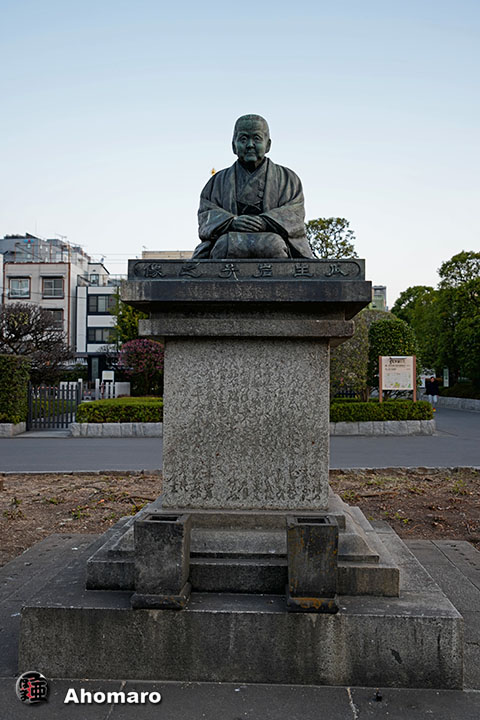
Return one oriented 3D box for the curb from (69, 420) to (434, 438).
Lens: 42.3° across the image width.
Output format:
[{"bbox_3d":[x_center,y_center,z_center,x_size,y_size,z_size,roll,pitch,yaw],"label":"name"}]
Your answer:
[{"bbox_3d":[0.475,1.726,15.571,9.135,0.366,0.400,1,-2,-9],"label":"curb"}]

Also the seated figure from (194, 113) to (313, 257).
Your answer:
[{"bbox_3d":[0.079,-0.967,3.644,0.712,0.970,0.740,0,-2,3],"label":"seated figure"}]

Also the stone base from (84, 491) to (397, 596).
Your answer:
[{"bbox_3d":[0.047,0.957,3.607,1.464,0.334,1.399,0,-2,3],"label":"stone base"}]

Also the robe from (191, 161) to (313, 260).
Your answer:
[{"bbox_3d":[0.077,-0.840,3.639,0.712,0.716,0.740,0,-2,3],"label":"robe"}]

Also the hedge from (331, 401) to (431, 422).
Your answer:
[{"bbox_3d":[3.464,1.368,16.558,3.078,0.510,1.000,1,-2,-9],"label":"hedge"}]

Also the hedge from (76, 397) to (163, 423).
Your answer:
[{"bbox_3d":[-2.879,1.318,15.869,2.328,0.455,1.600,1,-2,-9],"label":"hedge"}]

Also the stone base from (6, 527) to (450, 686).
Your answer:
[{"bbox_3d":[0.044,1.275,3.596,1.910,0.303,1.845,0,-2,3],"label":"stone base"}]

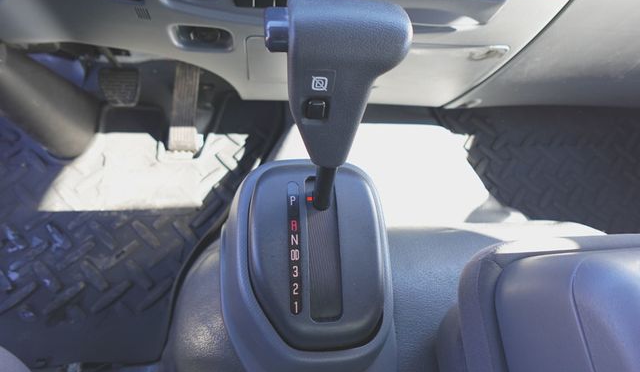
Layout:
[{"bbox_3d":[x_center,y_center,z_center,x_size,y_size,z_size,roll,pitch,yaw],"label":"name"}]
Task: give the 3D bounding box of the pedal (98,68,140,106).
[{"bbox_3d":[-0.419,-0.208,0.757,0.084,0.078,0.026,-1,8,0],"label":"pedal"}]

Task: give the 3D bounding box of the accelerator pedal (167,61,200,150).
[{"bbox_3d":[-0.294,-0.177,0.788,0.057,0.028,0.212,-1,81,0],"label":"accelerator pedal"}]

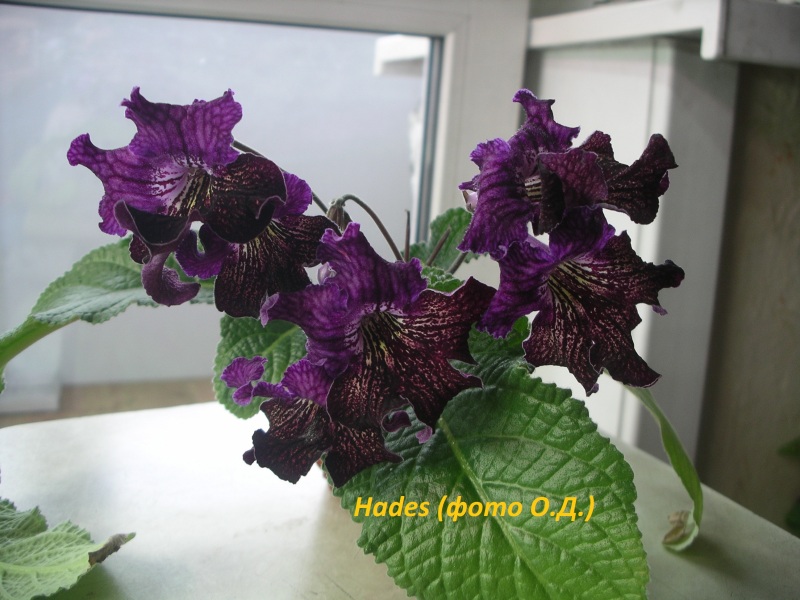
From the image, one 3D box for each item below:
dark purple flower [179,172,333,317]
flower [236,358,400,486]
[{"bbox_3d":[-0.068,-0.027,0.405,0.073,0.068,0.052,5,12,-1],"label":"dark purple flower"},{"bbox_3d":[-0.037,0.056,0.395,0.075,0.060,0.052,6,15,7],"label":"flower"}]

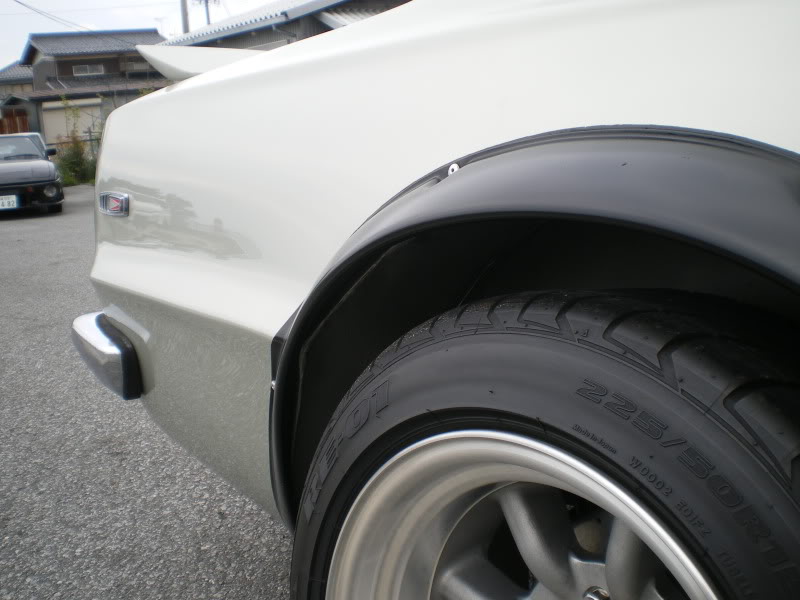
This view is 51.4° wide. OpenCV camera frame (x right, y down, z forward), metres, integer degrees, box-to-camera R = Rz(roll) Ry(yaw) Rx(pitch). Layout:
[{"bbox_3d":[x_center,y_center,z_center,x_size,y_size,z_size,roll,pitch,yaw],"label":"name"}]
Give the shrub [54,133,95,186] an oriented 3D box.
[{"bbox_3d":[-8.943,-3.870,23.000,1.150,1.330,1.100,-5,10,-19],"label":"shrub"}]

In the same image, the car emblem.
[{"bbox_3d":[-0.446,-0.149,1.300,0.012,0.034,0.085,-5,9,-40],"label":"car emblem"}]

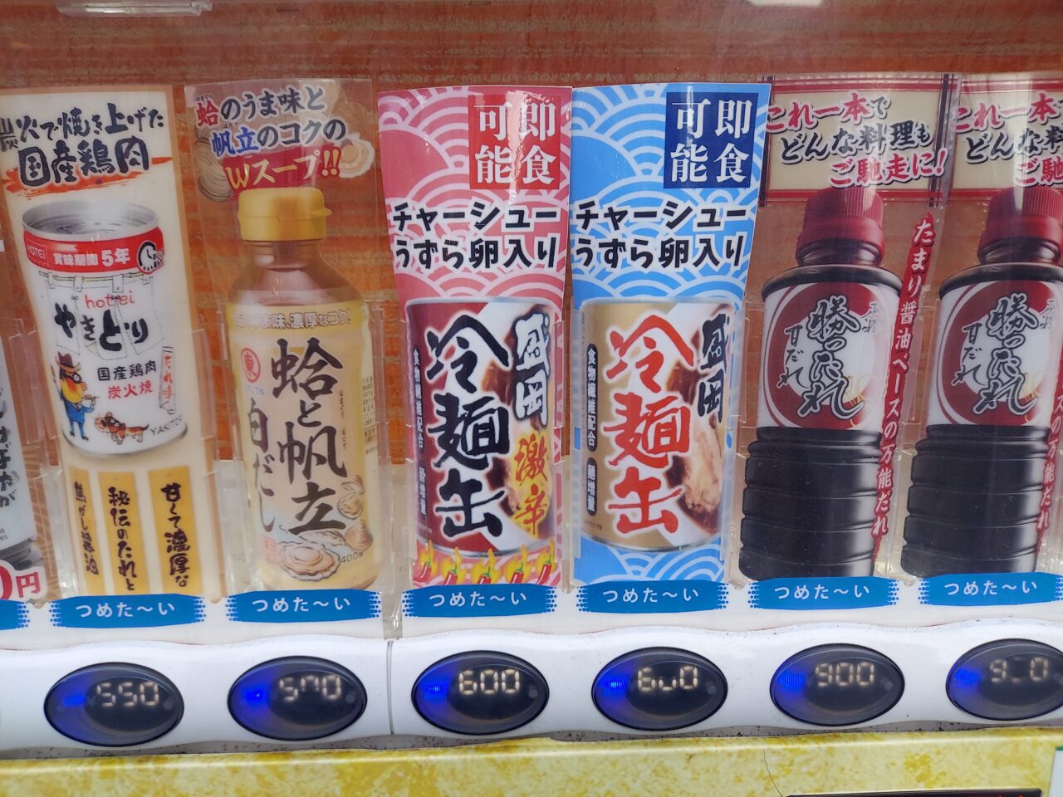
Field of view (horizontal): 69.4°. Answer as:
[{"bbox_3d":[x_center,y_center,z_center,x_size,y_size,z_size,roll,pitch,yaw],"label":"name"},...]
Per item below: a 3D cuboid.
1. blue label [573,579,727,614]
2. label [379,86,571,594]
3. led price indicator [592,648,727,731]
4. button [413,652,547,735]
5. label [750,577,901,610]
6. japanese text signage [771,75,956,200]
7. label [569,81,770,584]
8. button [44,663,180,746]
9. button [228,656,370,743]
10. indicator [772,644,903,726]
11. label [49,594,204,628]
[{"bbox_3d":[0.056,0.092,0.356,0.070,0.016,0.004,-1,11,-1],"label":"blue label"},{"bbox_3d":[-0.021,-0.019,0.339,0.080,0.222,0.025,-1,11,-1],"label":"label"},{"bbox_3d":[0.057,0.130,0.343,0.060,0.040,0.010,-1,11,-1],"label":"led price indicator"},{"bbox_3d":[-0.023,0.131,0.341,0.060,0.040,0.010,-1,11,-1],"label":"button"},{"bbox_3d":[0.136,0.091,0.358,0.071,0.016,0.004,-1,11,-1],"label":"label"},{"bbox_3d":[0.135,-0.110,0.323,0.080,0.049,0.014,-1,11,-1],"label":"japanese text signage"},{"bbox_3d":[0.059,-0.021,0.341,0.080,0.222,0.025,-1,11,-1],"label":"label"},{"bbox_3d":[-0.183,0.135,0.337,0.060,0.040,0.010,-1,11,-1],"label":"button"},{"bbox_3d":[-0.103,0.133,0.339,0.061,0.040,0.010,-1,11,-1],"label":"button"},{"bbox_3d":[0.138,0.129,0.345,0.060,0.039,0.010,-1,11,-1],"label":"indicator"},{"bbox_3d":[-0.185,0.097,0.350,0.070,0.016,0.004,-1,11,-1],"label":"label"}]

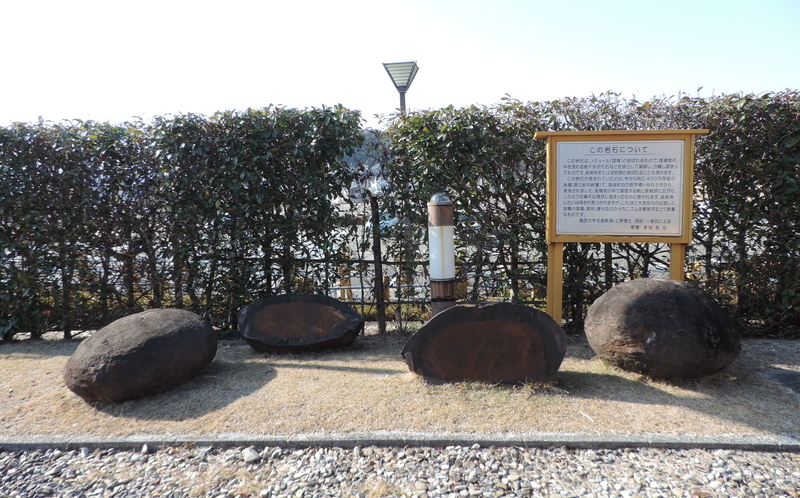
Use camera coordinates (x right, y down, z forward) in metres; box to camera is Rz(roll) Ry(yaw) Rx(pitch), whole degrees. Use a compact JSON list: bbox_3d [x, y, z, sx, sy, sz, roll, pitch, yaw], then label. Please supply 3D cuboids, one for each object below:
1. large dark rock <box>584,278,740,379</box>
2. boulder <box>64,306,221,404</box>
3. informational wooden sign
[{"bbox_3d":[1.781,0.559,3.842,0.760,0.660,1.020,-7,8,-40],"label":"large dark rock"},{"bbox_3d":[-1.750,0.732,3.848,0.720,0.560,1.030,2,7,35],"label":"boulder"},{"bbox_3d":[1.922,-0.129,4.879,1.400,1.750,0.220,-1,6,7],"label":"informational wooden sign"}]

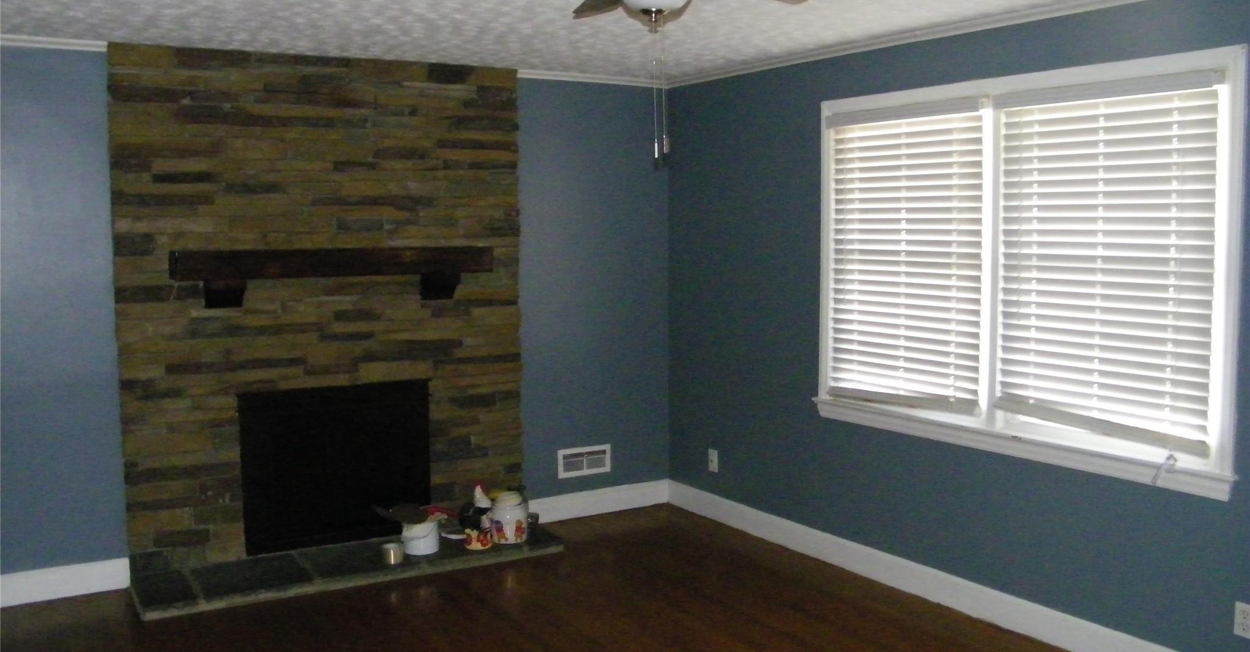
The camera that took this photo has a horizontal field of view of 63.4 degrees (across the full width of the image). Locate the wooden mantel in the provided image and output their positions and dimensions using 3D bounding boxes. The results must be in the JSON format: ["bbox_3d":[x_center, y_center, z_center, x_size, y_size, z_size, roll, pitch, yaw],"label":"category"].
[{"bbox_3d":[-1.374,-0.240,4.907,1.510,0.260,0.200,-3,5,-30],"label":"wooden mantel"}]

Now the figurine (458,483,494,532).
[{"bbox_3d":[-0.751,0.931,5.100,0.160,0.255,0.140,2,5,30],"label":"figurine"}]

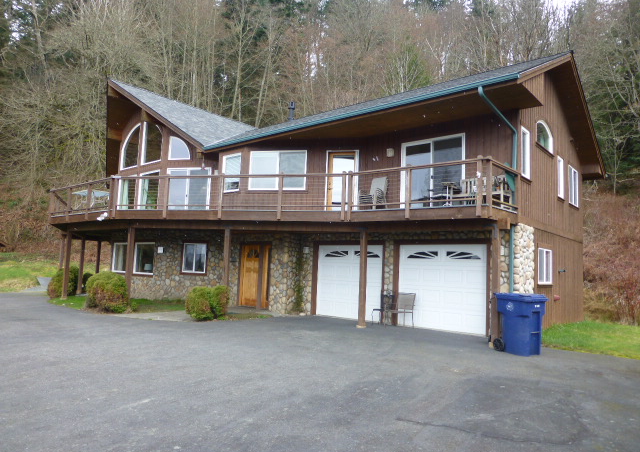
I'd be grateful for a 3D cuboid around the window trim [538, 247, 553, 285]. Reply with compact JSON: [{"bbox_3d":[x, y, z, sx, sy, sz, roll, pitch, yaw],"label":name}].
[{"bbox_3d":[6.073,1.103,11.931,0.100,0.939,1.400,-2,-6,40],"label":"window trim"}]

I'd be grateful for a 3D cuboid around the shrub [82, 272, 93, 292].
[{"bbox_3d":[-11.021,2.695,21.149,0.750,0.930,0.750,5,-6,-27],"label":"shrub"}]

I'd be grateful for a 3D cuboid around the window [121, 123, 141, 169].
[{"bbox_3d":[-8.344,-3.458,19.624,1.600,1.880,0.120,-2,-7,41],"label":"window"}]

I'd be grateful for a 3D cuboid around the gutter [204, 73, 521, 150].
[{"bbox_3d":[-0.051,-2.857,12.238,10.530,0.150,0.130,-2,-6,40],"label":"gutter"}]

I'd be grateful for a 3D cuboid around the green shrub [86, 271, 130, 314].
[{"bbox_3d":[-6.207,1.895,12.966,1.250,1.130,1.200,5,-5,-25],"label":"green shrub"}]

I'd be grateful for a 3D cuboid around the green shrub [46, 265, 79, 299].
[{"bbox_3d":[-10.347,2.275,17.900,1.170,1.220,1.150,5,-6,-29],"label":"green shrub"}]

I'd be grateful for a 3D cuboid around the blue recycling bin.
[{"bbox_3d":[3.999,1.949,8.847,0.700,1.120,0.820,6,-6,-35],"label":"blue recycling bin"}]

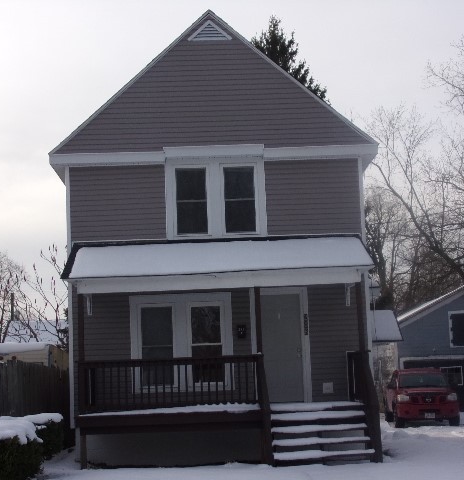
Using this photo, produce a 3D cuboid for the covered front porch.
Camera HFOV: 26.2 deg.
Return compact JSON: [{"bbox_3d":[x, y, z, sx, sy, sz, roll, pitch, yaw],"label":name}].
[{"bbox_3d":[-0.155,1.857,17.812,5.560,4.120,2.600,-2,-6,-3],"label":"covered front porch"}]

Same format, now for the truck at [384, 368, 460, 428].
[{"bbox_3d":[5.956,4.956,32.116,1.880,1.760,5.300,-3,-6,4],"label":"truck"}]

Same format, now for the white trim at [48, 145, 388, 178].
[{"bbox_3d":[-0.320,-1.581,19.305,6.298,0.330,0.350,-2,-6,-3],"label":"white trim"}]

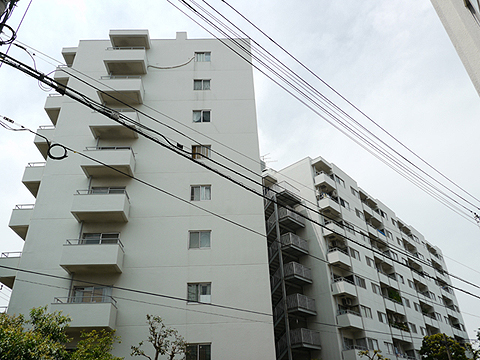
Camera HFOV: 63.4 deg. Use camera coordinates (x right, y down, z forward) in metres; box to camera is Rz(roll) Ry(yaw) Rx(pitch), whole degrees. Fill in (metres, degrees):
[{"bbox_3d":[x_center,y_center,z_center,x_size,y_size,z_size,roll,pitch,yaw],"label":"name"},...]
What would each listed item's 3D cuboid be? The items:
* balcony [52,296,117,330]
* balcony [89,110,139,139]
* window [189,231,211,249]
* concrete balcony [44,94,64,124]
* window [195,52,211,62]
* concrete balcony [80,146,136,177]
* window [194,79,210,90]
[{"bbox_3d":[-6.904,6.030,17.269,2.572,1.270,1.220,-2,-32,-2],"label":"balcony"},{"bbox_3d":[-7.335,-3.292,23.093,2.572,1.270,1.220,-2,-32,-2],"label":"balcony"},{"bbox_3d":[-2.053,3.058,19.960,1.127,0.994,0.100,-1,-32,-3],"label":"window"},{"bbox_3d":[-11.871,-4.437,26.119,1.210,1.278,2.600,-1,-32,-3],"label":"concrete balcony"},{"bbox_3d":[-2.590,-8.597,27.235,1.127,0.994,0.100,-1,-32,-3],"label":"window"},{"bbox_3d":[-7.233,-0.999,21.574,2.561,1.278,1.170,-1,-32,-3],"label":"concrete balcony"},{"bbox_3d":[-2.460,-6.253,25.745,1.118,0.990,0.120,-2,-32,-2],"label":"window"}]

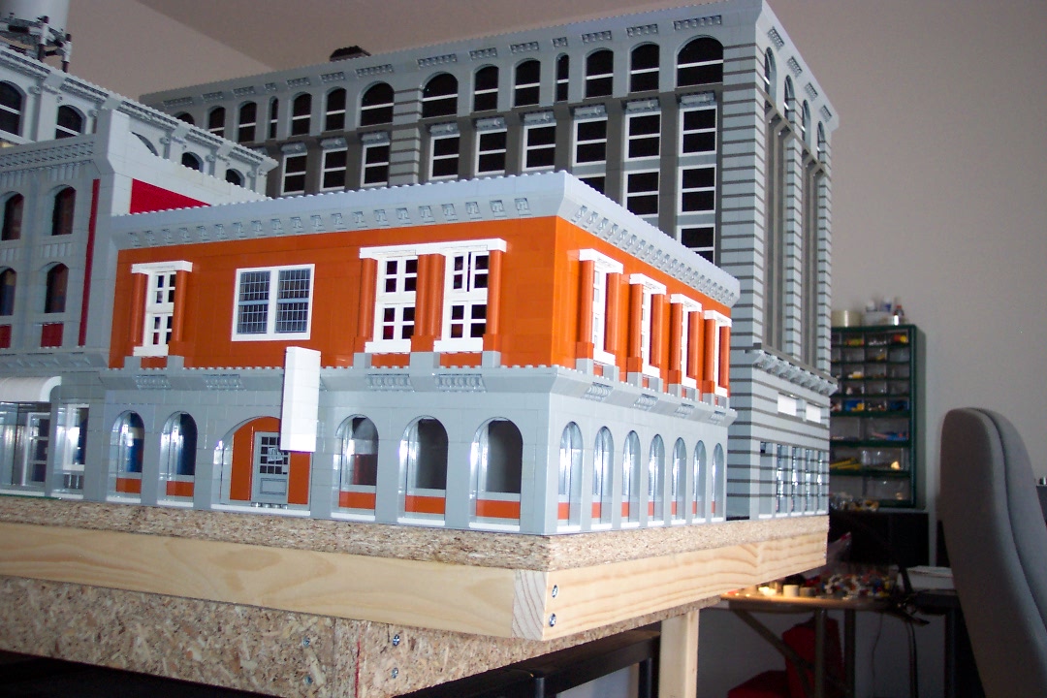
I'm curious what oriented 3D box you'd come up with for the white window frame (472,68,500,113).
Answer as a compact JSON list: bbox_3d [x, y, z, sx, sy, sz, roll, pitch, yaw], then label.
[{"bbox_3d":[-0.038,-0.270,1.157,0.032,0.051,0.010,-1,-7,27],"label":"white window frame"}]

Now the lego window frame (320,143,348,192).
[{"bbox_3d":[-0.214,-0.207,1.256,0.038,0.054,0.010,-1,-7,27],"label":"lego window frame"}]

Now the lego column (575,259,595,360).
[{"bbox_3d":[0.037,-0.023,0.651,0.008,0.058,0.008,-1,-7,27],"label":"lego column"}]

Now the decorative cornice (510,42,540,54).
[{"bbox_3d":[0.002,-0.310,1.139,0.032,0.011,0.008,-1,-7,27],"label":"decorative cornice"}]

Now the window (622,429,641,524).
[{"bbox_3d":[0.067,0.084,0.719,0.008,0.061,0.032,-1,-7,27],"label":"window"}]

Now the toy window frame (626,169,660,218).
[{"bbox_3d":[0.118,-0.152,1.085,0.040,0.045,0.008,-1,-7,26],"label":"toy window frame"}]

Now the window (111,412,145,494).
[{"bbox_3d":[-0.267,0.073,0.758,0.032,0.059,0.011,-1,-7,27],"label":"window"}]

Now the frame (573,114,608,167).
[{"bbox_3d":[0.069,-0.207,1.109,0.040,0.048,0.009,-1,-7,27],"label":"frame"}]

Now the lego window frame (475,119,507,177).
[{"bbox_3d":[-0.033,-0.213,1.165,0.038,0.058,0.010,-1,-7,27],"label":"lego window frame"}]

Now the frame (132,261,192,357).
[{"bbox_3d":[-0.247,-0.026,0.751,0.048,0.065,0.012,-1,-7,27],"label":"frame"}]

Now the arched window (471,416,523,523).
[{"bbox_3d":[-0.013,0.070,0.629,0.032,0.062,0.008,-1,-7,27],"label":"arched window"}]

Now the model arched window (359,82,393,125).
[{"bbox_3d":[-0.158,-0.268,1.210,0.048,0.051,0.009,-1,-7,27],"label":"model arched window"}]

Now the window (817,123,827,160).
[{"bbox_3d":[0.345,-0.241,1.294,0.009,0.048,0.046,-1,-7,27],"label":"window"}]

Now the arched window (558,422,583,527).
[{"bbox_3d":[0.024,0.072,0.633,0.008,0.061,0.032,-1,-7,27],"label":"arched window"}]

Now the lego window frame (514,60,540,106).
[{"bbox_3d":[0.005,-0.270,1.135,0.032,0.051,0.010,-1,-7,27],"label":"lego window frame"}]

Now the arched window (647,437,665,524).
[{"bbox_3d":[0.087,0.090,0.767,0.010,0.063,0.032,-1,-7,27],"label":"arched window"}]

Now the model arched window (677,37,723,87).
[{"bbox_3d":[0.170,-0.274,1.059,0.048,0.049,0.009,-1,-7,27],"label":"model arched window"}]

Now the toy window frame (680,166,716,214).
[{"bbox_3d":[0.167,-0.151,1.047,0.040,0.047,0.008,-1,-7,27],"label":"toy window frame"}]

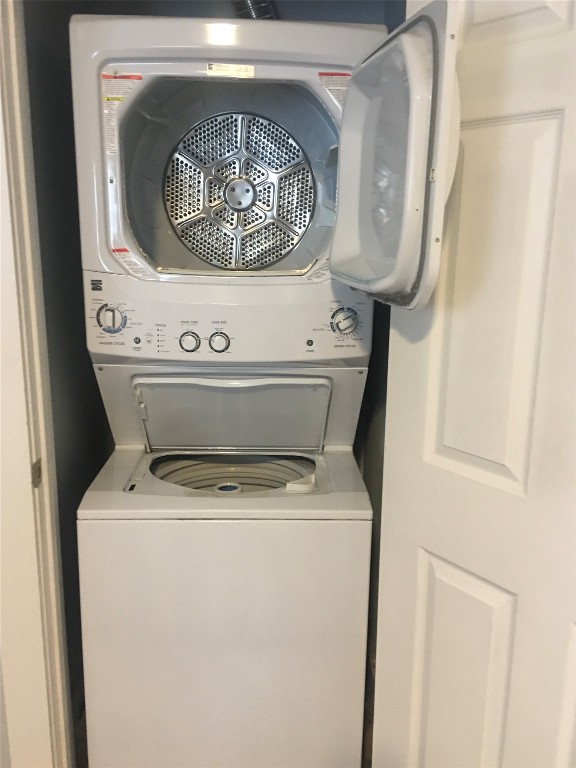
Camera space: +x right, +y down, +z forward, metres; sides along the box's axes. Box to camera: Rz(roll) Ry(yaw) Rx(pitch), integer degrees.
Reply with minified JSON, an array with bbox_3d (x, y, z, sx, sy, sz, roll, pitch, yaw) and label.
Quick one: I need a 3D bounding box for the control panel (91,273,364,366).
[{"bbox_3d":[-0.137,-0.152,1.530,0.680,0.215,0.100,1,12,-2],"label":"control panel"}]

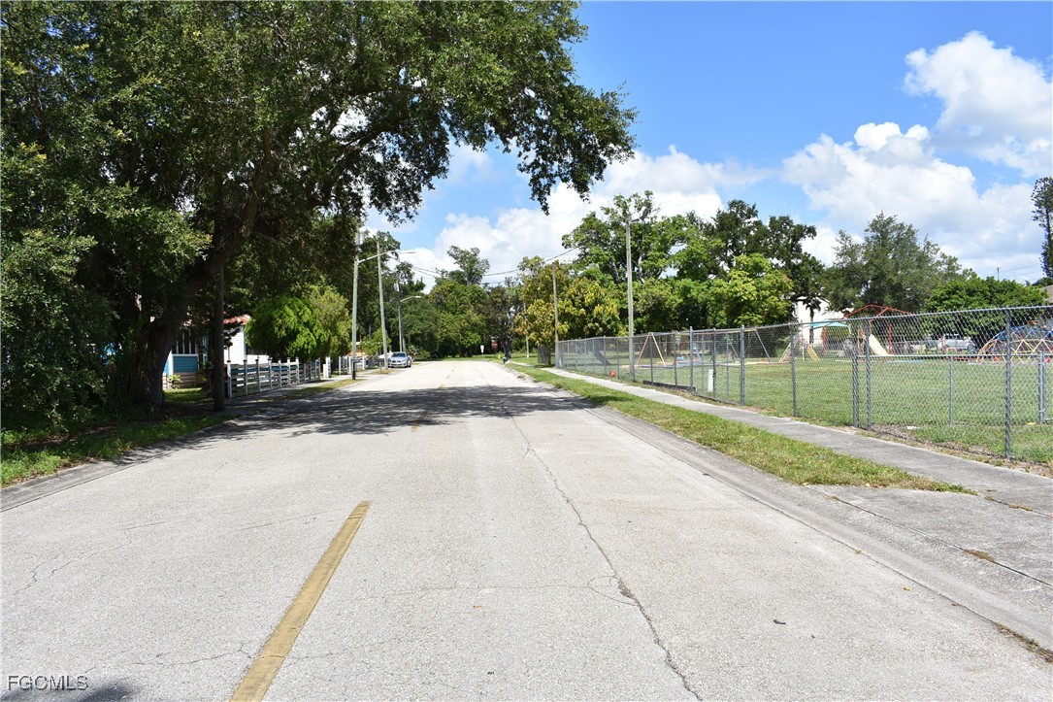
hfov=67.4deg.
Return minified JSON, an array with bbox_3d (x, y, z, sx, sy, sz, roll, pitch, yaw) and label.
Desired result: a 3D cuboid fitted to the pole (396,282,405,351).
[{"bbox_3d":[-14.917,-3.486,93.000,0.350,9.600,0.350,-1,0,-4],"label":"pole"}]

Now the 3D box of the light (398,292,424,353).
[{"bbox_3d":[-13.456,-2.883,92.000,2.900,8.400,0.400,-1,0,-4],"label":"light"}]

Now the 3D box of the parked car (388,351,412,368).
[{"bbox_3d":[-11.310,0.750,70.300,1.820,1.460,4.600,-1,0,-3],"label":"parked car"}]

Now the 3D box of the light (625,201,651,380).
[{"bbox_3d":[5.629,-3.024,40.000,1.150,8.700,0.400,-1,0,-4],"label":"light"}]

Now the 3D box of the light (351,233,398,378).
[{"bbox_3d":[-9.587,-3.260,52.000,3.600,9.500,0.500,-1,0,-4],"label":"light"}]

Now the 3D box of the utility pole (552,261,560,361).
[{"bbox_3d":[2.512,-3.212,67.000,0.320,8.800,0.320,-1,0,-4],"label":"utility pole"}]

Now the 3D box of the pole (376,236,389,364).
[{"bbox_3d":[-11.005,-3.696,60.500,0.340,10.200,0.340,-1,0,-4],"label":"pole"}]

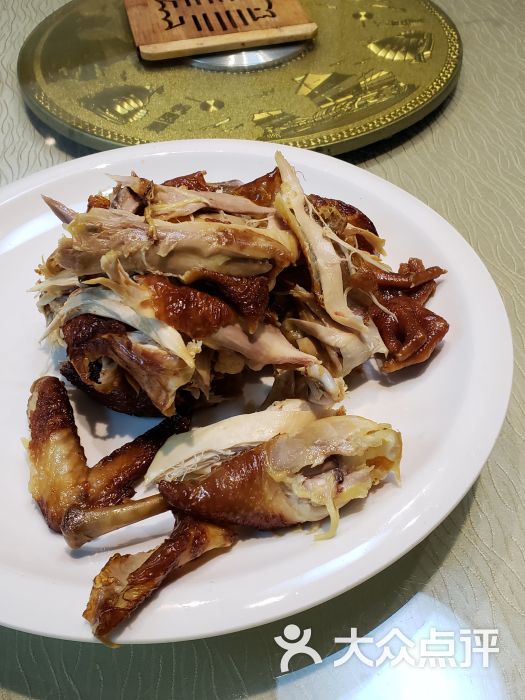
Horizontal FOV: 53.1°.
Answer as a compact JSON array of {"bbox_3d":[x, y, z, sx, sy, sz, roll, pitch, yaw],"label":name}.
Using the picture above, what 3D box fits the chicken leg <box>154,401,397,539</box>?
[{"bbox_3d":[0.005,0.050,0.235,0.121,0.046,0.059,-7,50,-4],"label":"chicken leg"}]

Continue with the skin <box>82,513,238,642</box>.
[{"bbox_3d":[-0.040,0.083,0.208,0.067,0.034,0.031,-33,56,-23],"label":"skin"}]

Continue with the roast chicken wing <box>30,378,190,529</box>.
[{"bbox_3d":[-0.089,0.049,0.251,0.091,0.027,0.071,14,52,13],"label":"roast chicken wing"}]

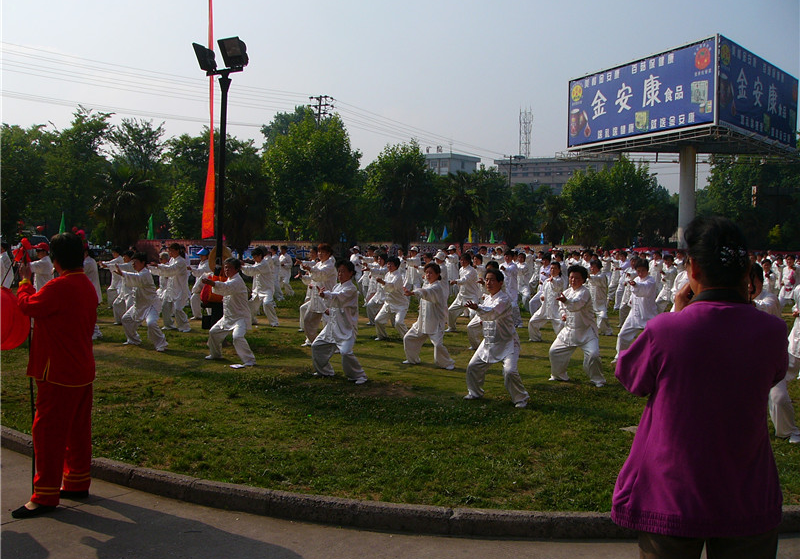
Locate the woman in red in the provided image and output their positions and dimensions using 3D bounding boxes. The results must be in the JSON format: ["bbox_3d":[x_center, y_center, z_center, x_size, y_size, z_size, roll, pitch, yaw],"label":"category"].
[{"bbox_3d":[-2.045,0.542,4.921,0.560,1.639,0.520,2,3,13],"label":"woman in red"}]

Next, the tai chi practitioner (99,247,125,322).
[{"bbox_3d":[-6.202,-0.022,18.000,0.680,1.385,0.620,-1,3,-38],"label":"tai chi practitioner"}]

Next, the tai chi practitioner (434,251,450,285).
[{"bbox_3d":[0.898,0.164,17.560,0.600,1.509,0.650,0,3,-28],"label":"tai chi practitioner"}]

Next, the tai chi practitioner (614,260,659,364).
[{"bbox_3d":[3.048,0.411,10.626,0.600,1.359,0.650,-2,4,-44],"label":"tai chi practitioner"}]

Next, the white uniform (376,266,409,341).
[{"bbox_3d":[-0.133,0.360,12.982,0.550,1.127,0.600,-1,4,-36],"label":"white uniform"}]

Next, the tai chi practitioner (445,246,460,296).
[{"bbox_3d":[1.686,-0.276,26.700,0.500,1.620,0.520,0,2,-22],"label":"tai chi practitioner"}]

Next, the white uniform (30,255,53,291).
[{"bbox_3d":[-6.122,0.238,14.200,0.520,1.270,0.500,0,2,-12],"label":"white uniform"}]

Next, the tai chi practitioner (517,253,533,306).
[{"bbox_3d":[3.015,0.055,20.300,0.620,1.404,0.620,-1,3,-38],"label":"tai chi practitioner"}]

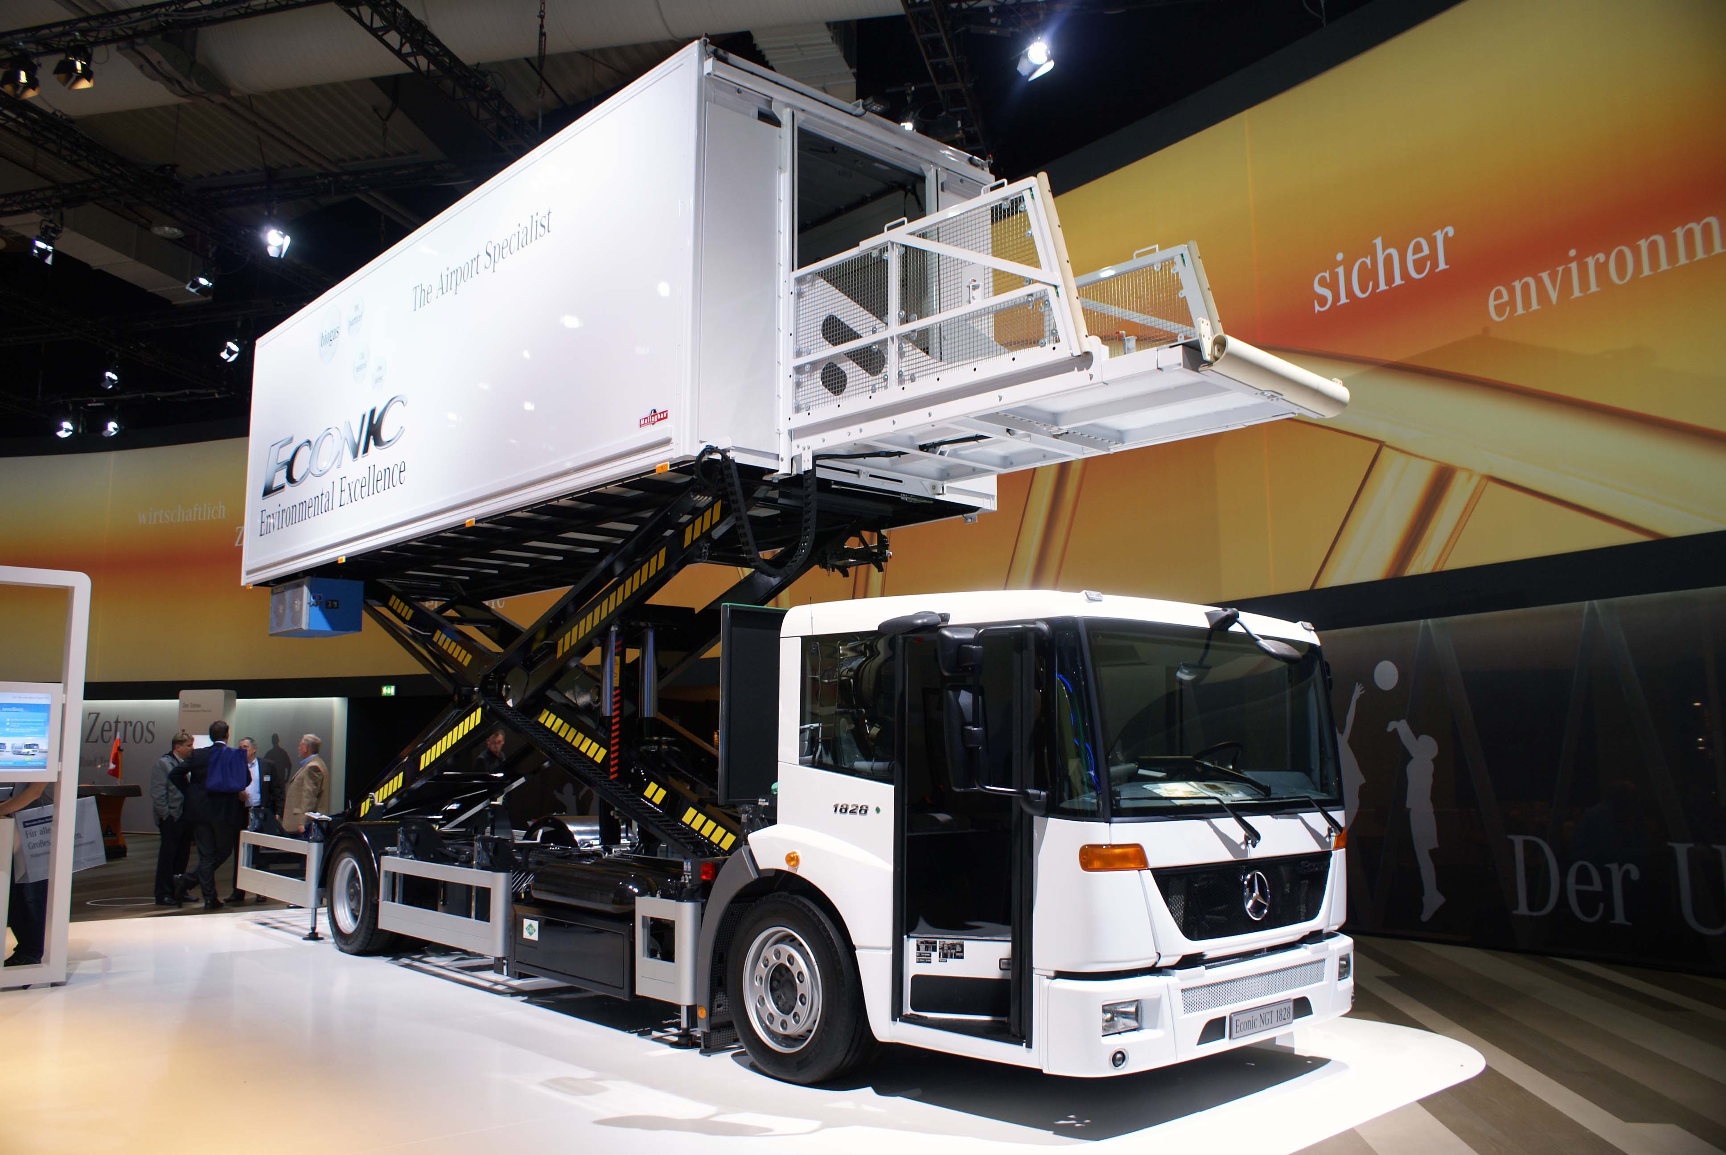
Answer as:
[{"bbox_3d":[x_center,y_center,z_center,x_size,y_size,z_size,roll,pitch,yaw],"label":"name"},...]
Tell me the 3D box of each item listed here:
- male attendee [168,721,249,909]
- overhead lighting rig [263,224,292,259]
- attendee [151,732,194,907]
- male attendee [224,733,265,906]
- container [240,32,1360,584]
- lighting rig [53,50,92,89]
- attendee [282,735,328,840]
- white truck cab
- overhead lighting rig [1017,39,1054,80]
[{"bbox_3d":[-6.684,2.433,13.341,0.720,1.860,0.500,0,-7,2],"label":"male attendee"},{"bbox_3d":[-8.102,-4.654,17.900,0.430,0.430,0.430,7,24,-44],"label":"overhead lighting rig"},{"bbox_3d":[-7.138,2.508,13.515,0.400,1.760,0.520,0,-7,2],"label":"attendee"},{"bbox_3d":[-6.394,2.554,13.711,0.550,1.710,0.380,-2,-7,12],"label":"male attendee"},{"bbox_3d":[-1.794,-1.543,10.181,2.538,2.487,10.150,6,-10,-42],"label":"container"},{"bbox_3d":[-8.118,-5.234,13.315,0.420,0.420,0.420,4,-38,-32],"label":"lighting rig"},{"bbox_3d":[-5.678,2.484,13.299,0.400,1.740,0.520,4,-8,-30],"label":"attendee"},{"bbox_3d":[1.016,1.301,6.756,2.578,2.355,2.334,6,-10,-42],"label":"white truck cab"},{"bbox_3d":[1.760,-5.291,13.213,0.420,0.420,0.420,-1,35,10],"label":"overhead lighting rig"}]

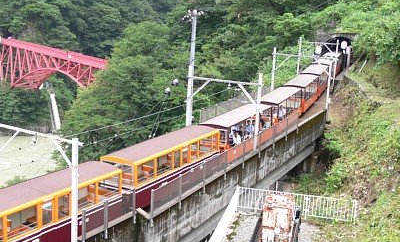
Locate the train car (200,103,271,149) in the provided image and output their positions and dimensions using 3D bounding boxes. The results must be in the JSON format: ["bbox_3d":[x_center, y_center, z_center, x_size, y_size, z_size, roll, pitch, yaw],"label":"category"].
[{"bbox_3d":[2.240,0.624,32.697,1.670,2.316,7.007,6,13,25],"label":"train car"}]

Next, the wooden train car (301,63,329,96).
[{"bbox_3d":[11.043,-3.826,54.049,1.670,2.316,7.007,5,13,19],"label":"wooden train car"}]

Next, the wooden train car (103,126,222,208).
[{"bbox_3d":[-1.530,2.002,25.933,1.670,2.329,7.038,7,14,29],"label":"wooden train car"}]

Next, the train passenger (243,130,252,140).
[{"bbox_3d":[2.719,1.039,32.548,0.430,0.893,0.550,6,13,25],"label":"train passenger"}]

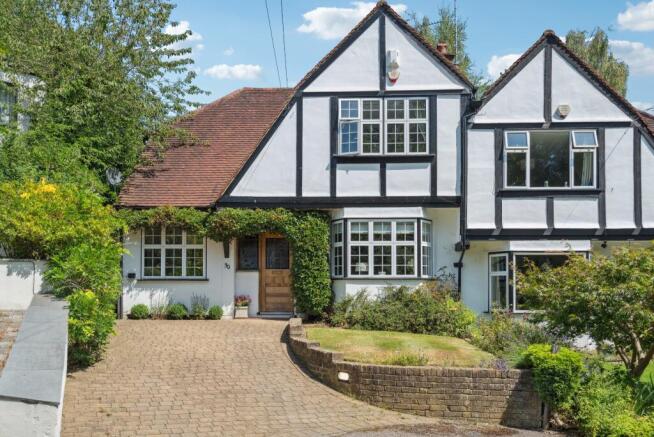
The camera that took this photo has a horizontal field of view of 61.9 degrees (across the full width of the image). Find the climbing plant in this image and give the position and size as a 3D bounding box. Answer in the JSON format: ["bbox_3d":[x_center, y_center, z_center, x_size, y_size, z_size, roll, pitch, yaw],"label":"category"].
[{"bbox_3d":[-2.436,1.053,13.350,5.120,2.700,0.700,0,0,0],"label":"climbing plant"}]

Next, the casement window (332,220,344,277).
[{"bbox_3d":[0.286,0.734,13.200,0.100,1.380,0.560,1,-2,-33],"label":"casement window"}]

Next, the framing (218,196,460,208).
[{"bbox_3d":[0.296,-0.379,12.900,5.730,0.280,0.200,0,0,0],"label":"framing"}]

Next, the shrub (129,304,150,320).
[{"bbox_3d":[-4.630,2.327,13.500,0.480,0.400,0.470,0,-2,3],"label":"shrub"}]

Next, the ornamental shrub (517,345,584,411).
[{"bbox_3d":[2.964,2.113,7.200,0.880,0.920,0.800,0,-2,3],"label":"ornamental shrub"}]

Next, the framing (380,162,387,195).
[{"bbox_3d":[1.337,-0.923,12.900,0.145,0.810,0.070,0,0,0],"label":"framing"}]

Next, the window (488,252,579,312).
[{"bbox_3d":[5.090,1.526,13.000,2.450,1.450,0.450,0,0,0],"label":"window"}]

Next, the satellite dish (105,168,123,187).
[{"bbox_3d":[-5.795,-1.113,14.800,0.480,0.500,0.300,0,0,-24],"label":"satellite dish"}]

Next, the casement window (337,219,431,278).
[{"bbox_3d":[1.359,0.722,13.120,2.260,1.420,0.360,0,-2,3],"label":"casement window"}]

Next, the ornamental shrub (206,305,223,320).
[{"bbox_3d":[-2.734,2.284,13.250,0.400,0.400,0.400,0,0,0],"label":"ornamental shrub"}]

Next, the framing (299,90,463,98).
[{"bbox_3d":[1.345,-2.975,12.980,3.900,0.140,0.080,0,-2,3],"label":"framing"}]

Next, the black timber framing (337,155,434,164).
[{"bbox_3d":[1.331,-1.390,12.850,2.310,0.235,0.140,0,0,0],"label":"black timber framing"}]

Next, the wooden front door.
[{"bbox_3d":[-1.295,1.397,13.980,0.910,2.050,0.100,0,-2,3],"label":"wooden front door"}]

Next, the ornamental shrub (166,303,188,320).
[{"bbox_3d":[-3.633,2.260,13.250,0.530,0.450,0.520,0,0,0],"label":"ornamental shrub"}]

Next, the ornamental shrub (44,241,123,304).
[{"bbox_3d":[-4.465,0.990,10.000,1.450,1.200,1.300,0,0,0],"label":"ornamental shrub"}]

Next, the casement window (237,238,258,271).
[{"bbox_3d":[-2.056,0.892,14.100,0.570,0.880,0.090,0,0,0],"label":"casement window"}]

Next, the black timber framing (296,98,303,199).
[{"bbox_3d":[-0.661,-1.726,13.070,0.150,2.380,0.070,0,-2,3],"label":"black timber framing"}]

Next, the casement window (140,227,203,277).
[{"bbox_3d":[-3.861,0.841,13.770,1.610,1.360,0.110,0,-2,3],"label":"casement window"}]

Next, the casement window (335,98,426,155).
[{"bbox_3d":[1.330,-2.217,13.000,2.200,1.390,0.120,0,-2,3],"label":"casement window"}]

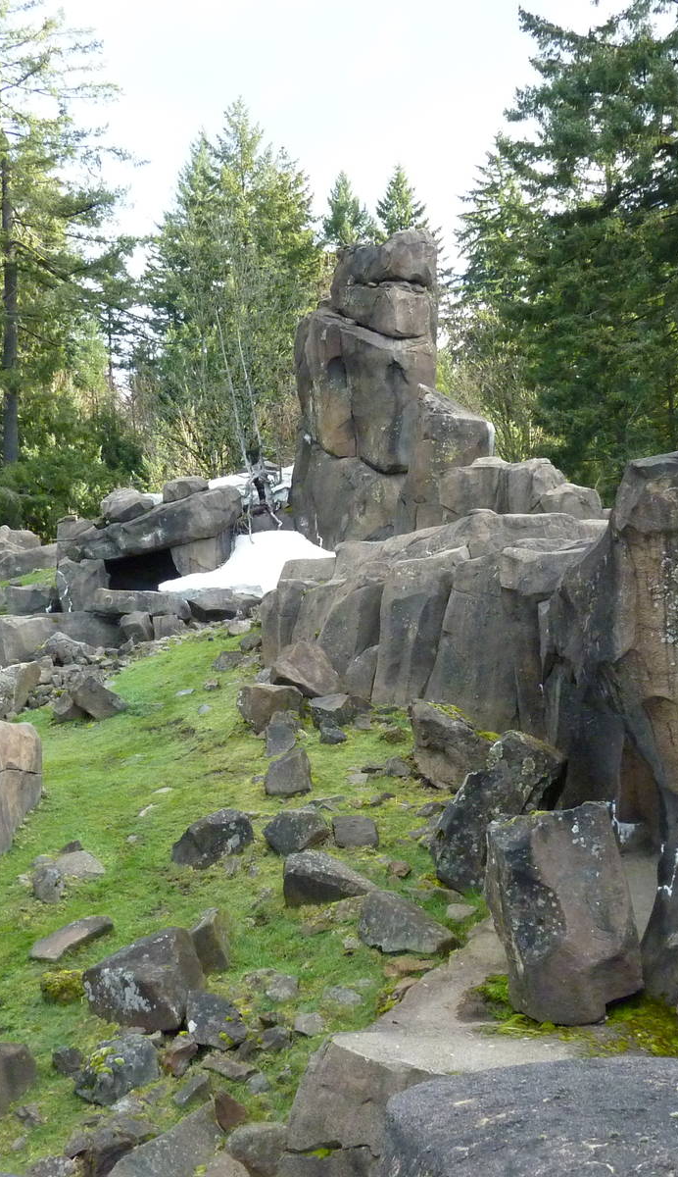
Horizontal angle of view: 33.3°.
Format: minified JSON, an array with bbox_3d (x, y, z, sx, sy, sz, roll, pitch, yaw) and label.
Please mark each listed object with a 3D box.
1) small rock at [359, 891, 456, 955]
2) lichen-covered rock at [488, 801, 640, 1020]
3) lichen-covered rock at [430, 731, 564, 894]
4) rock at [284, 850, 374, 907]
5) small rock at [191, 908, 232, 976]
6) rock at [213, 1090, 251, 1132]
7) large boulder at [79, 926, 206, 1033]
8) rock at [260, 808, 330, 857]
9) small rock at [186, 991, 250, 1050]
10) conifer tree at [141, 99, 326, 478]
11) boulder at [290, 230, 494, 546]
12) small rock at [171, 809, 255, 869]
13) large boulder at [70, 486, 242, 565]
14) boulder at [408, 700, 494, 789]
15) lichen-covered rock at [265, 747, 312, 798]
[{"bbox_3d":[0.385,1.978,6.700,0.550,0.320,0.360,-2,1,-9],"label":"small rock"},{"bbox_3d":[1.510,2.172,7.650,0.860,1.360,0.780,-1,-1,-18],"label":"lichen-covered rock"},{"bbox_3d":[1.324,1.916,9.600,1.050,1.320,0.900,-1,-1,6],"label":"lichen-covered rock"},{"bbox_3d":[-0.079,2.516,9.750,0.760,0.420,0.550,-2,-1,11],"label":"rock"},{"bbox_3d":[-1.020,2.752,8.850,0.360,0.500,0.420,-1,-1,-11],"label":"small rock"},{"bbox_3d":[-0.515,2.487,5.400,0.170,0.180,0.130,-2,1,-11],"label":"rock"},{"bbox_3d":[-1.432,2.860,8.300,0.860,0.680,0.650,-1,-1,-9],"label":"large boulder"},{"bbox_3d":[-0.439,2.491,11.600,0.660,0.440,0.520,-1,-1,-15],"label":"rock"},{"bbox_3d":[-0.659,2.360,6.200,0.330,0.270,0.260,-2,1,-6],"label":"small rock"},{"bbox_3d":[-4.691,-11.953,49.000,7.600,18.000,7.600,-1,-1,0],"label":"conifer tree"},{"bbox_3d":[1.034,-3.736,22.500,3.800,6.000,3.400,-1,-1,6],"label":"boulder"},{"bbox_3d":[-1.209,2.411,10.900,0.780,0.520,0.560,-1,-1,-6],"label":"small rock"},{"bbox_3d":[-4.609,-1.588,28.500,4.300,1.850,2.800,-1,-1,-10],"label":"large boulder"},{"bbox_3d":[1.271,1.752,12.700,0.950,0.920,0.800,-1,-1,0],"label":"boulder"},{"bbox_3d":[-0.597,2.151,13.300,0.560,0.570,0.500,-1,-1,0],"label":"lichen-covered rock"}]

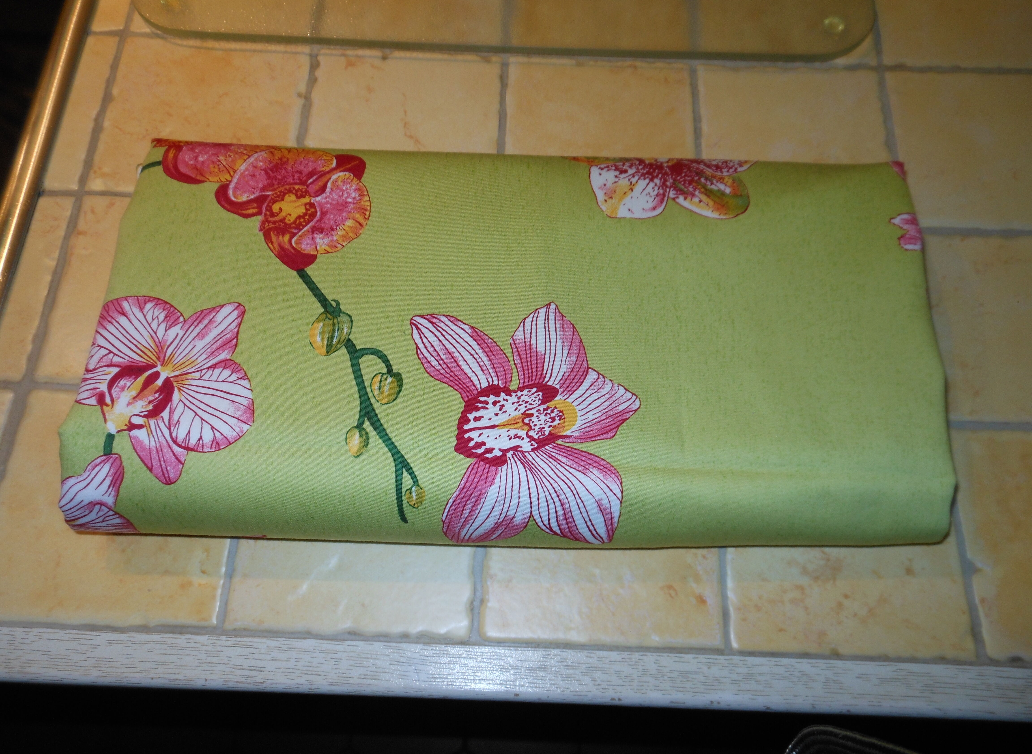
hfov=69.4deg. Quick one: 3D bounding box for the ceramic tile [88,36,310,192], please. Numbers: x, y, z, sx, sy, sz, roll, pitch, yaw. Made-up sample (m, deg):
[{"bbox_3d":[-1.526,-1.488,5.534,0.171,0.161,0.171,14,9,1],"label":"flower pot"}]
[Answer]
[{"bbox_3d":[-0.162,-0.135,0.391,0.099,0.008,0.098,2,70,0],"label":"ceramic tile"}]

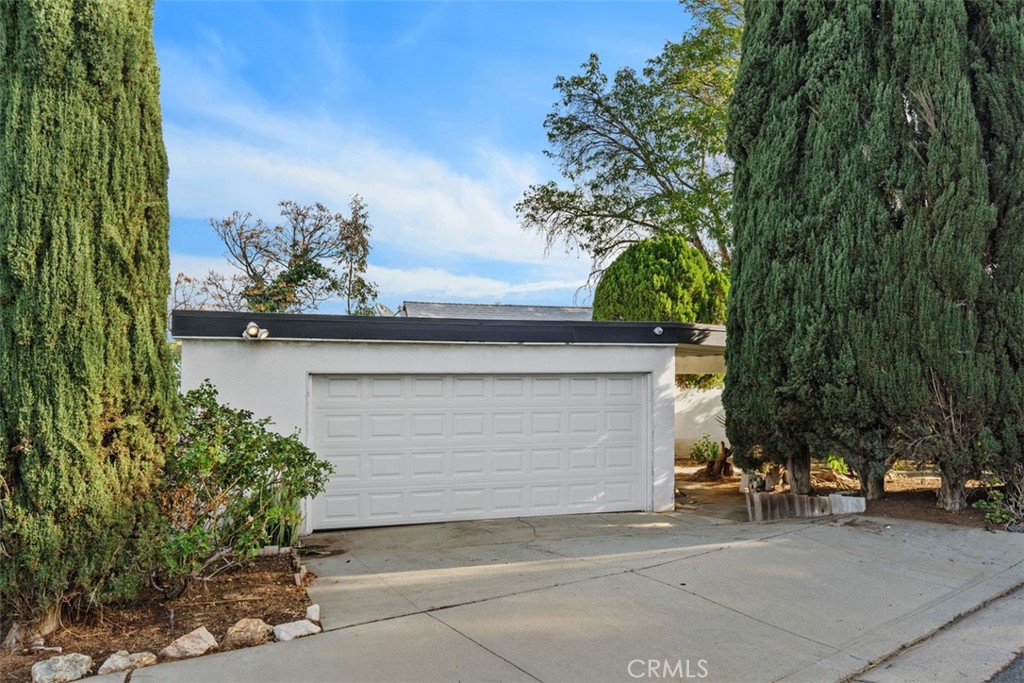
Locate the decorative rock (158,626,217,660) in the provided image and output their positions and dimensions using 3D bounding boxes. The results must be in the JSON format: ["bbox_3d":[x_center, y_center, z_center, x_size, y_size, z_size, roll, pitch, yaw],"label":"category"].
[{"bbox_3d":[-1.533,1.427,3.360,0.250,0.140,0.170,1,-2,-30],"label":"decorative rock"}]

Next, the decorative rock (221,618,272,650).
[{"bbox_3d":[-1.309,1.450,3.520,0.230,0.130,0.180,1,-2,-30],"label":"decorative rock"}]

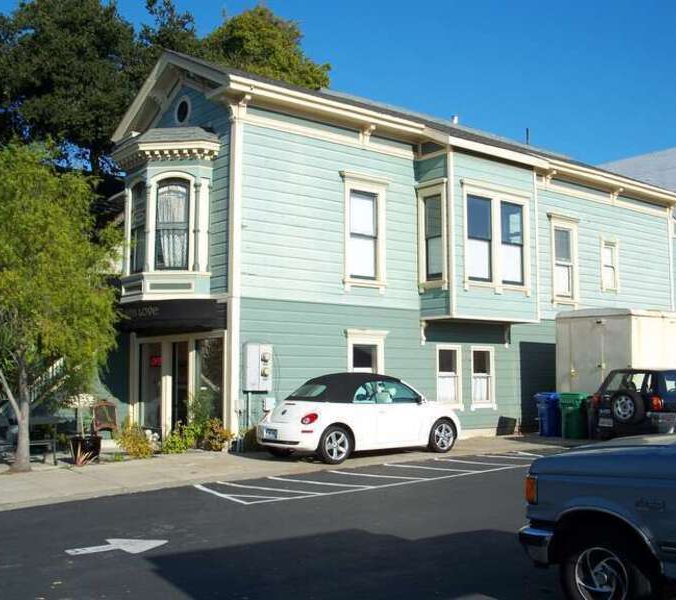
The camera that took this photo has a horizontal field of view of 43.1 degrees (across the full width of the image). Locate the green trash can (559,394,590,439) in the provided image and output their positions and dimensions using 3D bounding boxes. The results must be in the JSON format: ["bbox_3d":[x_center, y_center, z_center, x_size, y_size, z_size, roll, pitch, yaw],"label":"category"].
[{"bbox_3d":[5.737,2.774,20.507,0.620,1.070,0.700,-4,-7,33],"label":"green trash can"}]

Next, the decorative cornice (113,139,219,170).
[{"bbox_3d":[-3.851,-2.879,17.911,1.300,0.428,3.050,4,-7,-39],"label":"decorative cornice"}]

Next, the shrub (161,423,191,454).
[{"bbox_3d":[-3.021,2.540,15.900,0.540,0.600,0.513,-1,-6,5],"label":"shrub"}]

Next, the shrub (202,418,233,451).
[{"bbox_3d":[-2.323,2.569,16.214,0.560,0.600,0.532,-1,-6,5],"label":"shrub"}]

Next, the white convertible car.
[{"bbox_3d":[0.456,2.058,15.440,4.130,1.500,1.730,4,-7,-39],"label":"white convertible car"}]

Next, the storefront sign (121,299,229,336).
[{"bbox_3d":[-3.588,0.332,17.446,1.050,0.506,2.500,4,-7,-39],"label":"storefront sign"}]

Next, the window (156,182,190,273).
[{"bbox_3d":[-3.303,-1.492,17.159,0.730,1.818,0.150,-1,-6,5],"label":"window"}]

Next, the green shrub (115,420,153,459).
[{"bbox_3d":[-3.613,2.441,15.224,0.680,0.670,0.646,-1,-6,5],"label":"green shrub"}]

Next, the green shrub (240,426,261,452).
[{"bbox_3d":[-1.595,2.616,16.096,0.460,0.480,0.437,-1,-6,5],"label":"green shrub"}]

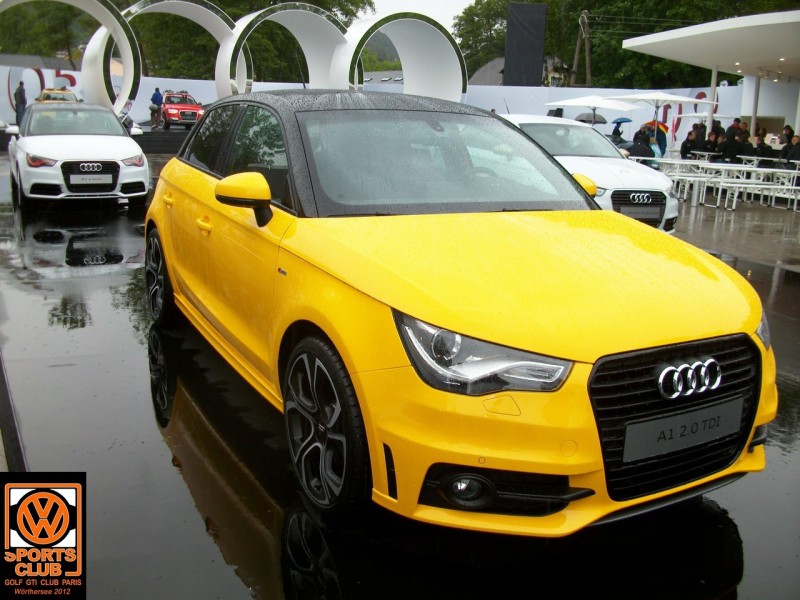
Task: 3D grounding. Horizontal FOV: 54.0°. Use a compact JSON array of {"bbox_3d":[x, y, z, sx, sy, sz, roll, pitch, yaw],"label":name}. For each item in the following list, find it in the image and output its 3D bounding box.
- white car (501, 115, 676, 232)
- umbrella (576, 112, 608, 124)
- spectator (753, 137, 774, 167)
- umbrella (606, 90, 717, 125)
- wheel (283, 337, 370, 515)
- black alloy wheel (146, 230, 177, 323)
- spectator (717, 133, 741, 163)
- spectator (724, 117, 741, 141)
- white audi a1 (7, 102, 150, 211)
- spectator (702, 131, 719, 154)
[{"bbox_3d":[1.869,-1.664,10.200,1.800,1.420,3.950,-3,14,-22],"label":"white car"},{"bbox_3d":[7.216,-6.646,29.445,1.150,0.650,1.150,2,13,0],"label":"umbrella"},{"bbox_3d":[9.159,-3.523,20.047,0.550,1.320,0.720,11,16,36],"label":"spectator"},{"bbox_3d":[6.718,-4.187,20.500,2.500,2.350,2.500,11,16,30],"label":"umbrella"},{"bbox_3d":[-0.183,0.411,2.598,0.220,0.610,0.610,-5,16,-29],"label":"wheel"},{"bbox_3d":[-1.365,-0.151,4.688,0.220,0.610,0.610,-5,16,-29],"label":"black alloy wheel"},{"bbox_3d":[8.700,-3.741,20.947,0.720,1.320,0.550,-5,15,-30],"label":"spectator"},{"bbox_3d":[9.295,-4.211,22.098,0.520,1.770,0.360,-2,13,-17],"label":"spectator"},{"bbox_3d":[-4.985,-2.306,12.051,1.800,1.420,3.950,-5,14,-27],"label":"white audi a1"},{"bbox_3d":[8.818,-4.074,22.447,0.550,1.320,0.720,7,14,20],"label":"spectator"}]

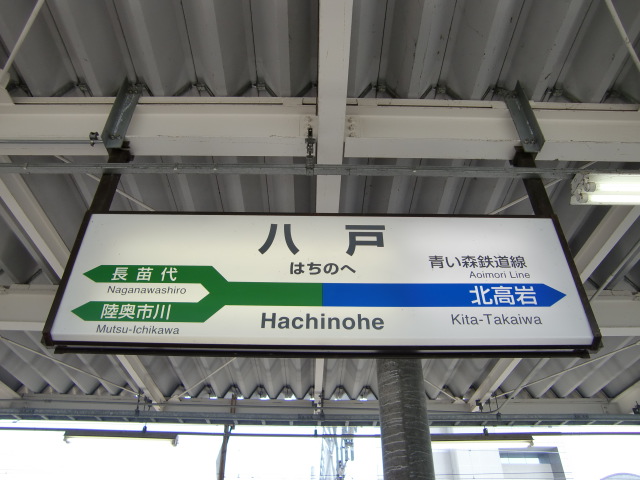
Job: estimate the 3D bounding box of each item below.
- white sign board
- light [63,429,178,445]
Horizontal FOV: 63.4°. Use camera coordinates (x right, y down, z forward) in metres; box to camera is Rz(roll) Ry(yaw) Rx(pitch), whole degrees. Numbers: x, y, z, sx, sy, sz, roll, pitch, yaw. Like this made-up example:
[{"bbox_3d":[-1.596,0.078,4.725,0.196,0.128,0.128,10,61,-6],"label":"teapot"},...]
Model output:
[{"bbox_3d":[0.013,0.174,2.168,2.090,0.620,0.145,0,-38,0],"label":"white sign board"},{"bbox_3d":[-2.179,2.163,5.670,1.250,0.120,0.110,0,-38,0],"label":"light"}]

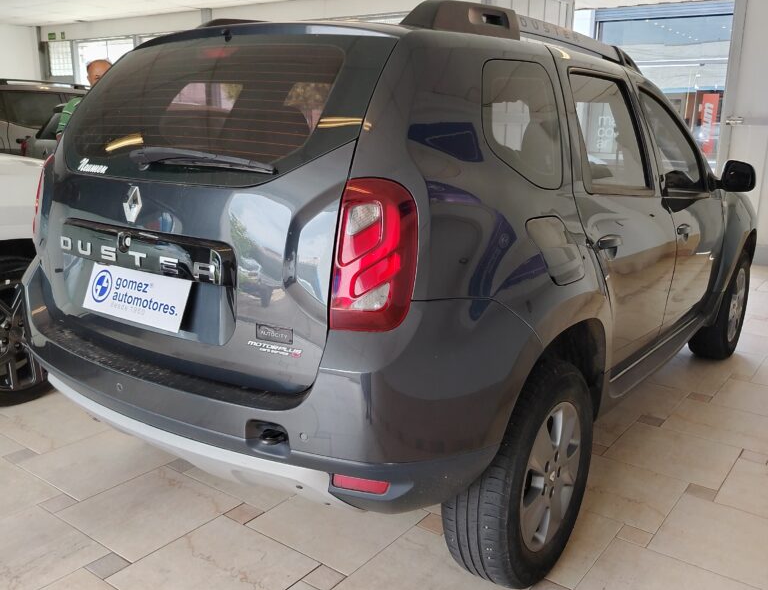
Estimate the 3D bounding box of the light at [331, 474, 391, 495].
[{"bbox_3d":[-0.051,0.425,1.597,0.130,0.034,0.025,5,14,15],"label":"light"}]

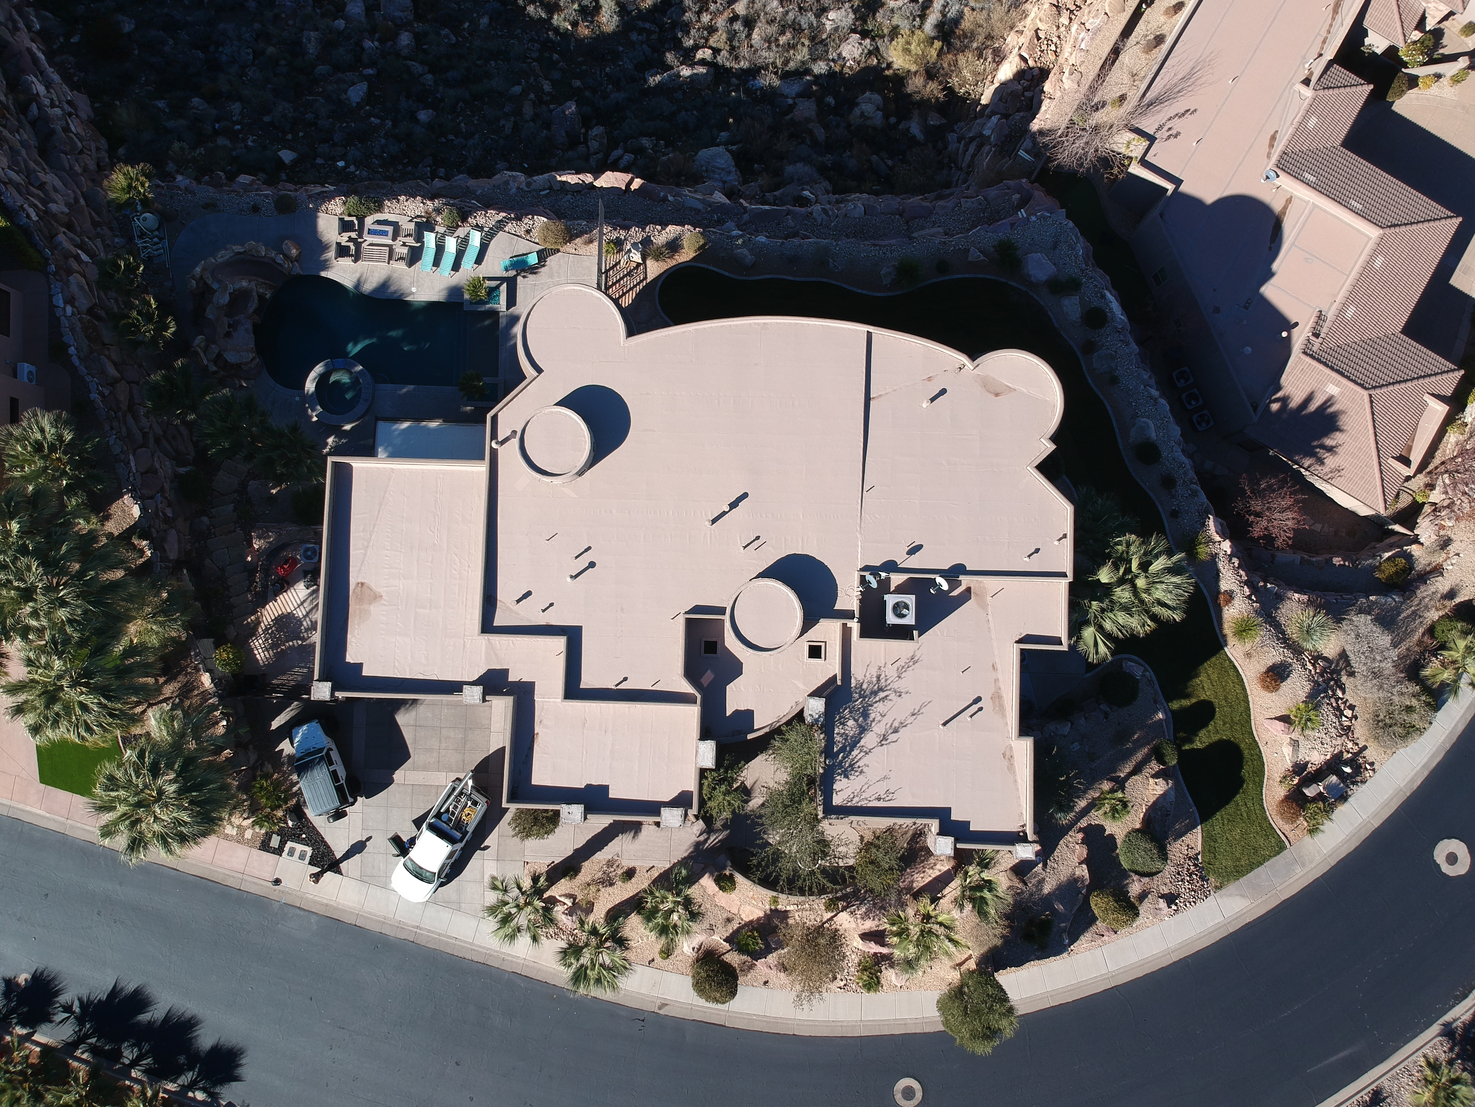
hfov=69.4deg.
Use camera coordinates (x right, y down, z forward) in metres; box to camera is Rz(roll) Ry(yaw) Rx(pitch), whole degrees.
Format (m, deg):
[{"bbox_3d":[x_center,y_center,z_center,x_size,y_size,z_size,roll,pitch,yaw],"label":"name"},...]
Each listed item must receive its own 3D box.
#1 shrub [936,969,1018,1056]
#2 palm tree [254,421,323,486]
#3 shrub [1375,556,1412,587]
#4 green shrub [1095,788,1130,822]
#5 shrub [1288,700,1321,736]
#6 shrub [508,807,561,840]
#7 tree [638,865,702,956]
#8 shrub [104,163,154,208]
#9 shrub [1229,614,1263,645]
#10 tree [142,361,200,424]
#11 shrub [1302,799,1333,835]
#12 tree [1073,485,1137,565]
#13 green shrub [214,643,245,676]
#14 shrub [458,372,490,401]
[{"bbox_3d":[10.226,19.622,46.244,3.390,5.000,3.580,2,86,0],"label":"shrub"},{"bbox_3d":[-20.750,-4.550,50.350,3.030,4.600,3.040,0,86,0],"label":"palm tree"},{"bbox_3d":[32.912,0.925,53.423,1.650,1.250,1.400,0,86,0],"label":"shrub"},{"bbox_3d":[17.513,11.747,49.813,1.600,1.200,1.500,0,86,0],"label":"green shrub"},{"bbox_3d":[25.733,7.446,48.300,1.400,1.100,1.500,0,89,0],"label":"shrub"},{"bbox_3d":[-9.127,11.901,47.937,2.360,1.700,1.910,2,86,0],"label":"shrub"},{"bbox_3d":[-3.030,16.070,48.560,2.900,4.600,3.300,0,86,0],"label":"tree"},{"bbox_3d":[-29.380,-17.710,52.050,2.160,3.000,2.100,0,86,0],"label":"shrub"},{"bbox_3d":[24.296,3.632,50.871,1.600,1.000,1.440,2,86,0],"label":"shrub"},{"bbox_3d":[-26.270,-7.380,50.530,2.350,4.600,2.990,0,86,0],"label":"tree"},{"bbox_3d":[27.890,12.660,51.020,1.100,1.100,1.730,0,86,0],"label":"shrub"},{"bbox_3d":[15.700,-1.200,47.200,3.300,3.500,3.500,0,90,0],"label":"tree"},{"bbox_3d":[-23.605,4.898,49.479,1.510,1.400,1.450,2,86,0],"label":"green shrub"},{"bbox_3d":[-11.800,-7.470,47.600,1.350,1.150,1.350,0,90,0],"label":"shrub"}]

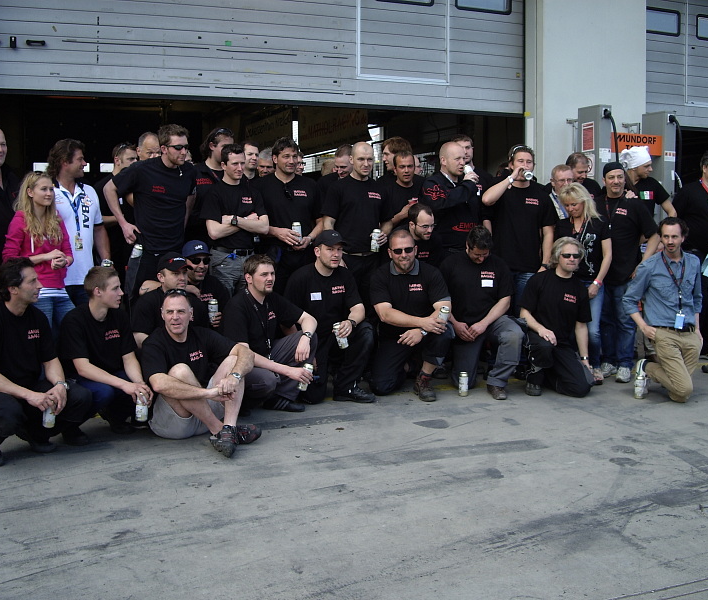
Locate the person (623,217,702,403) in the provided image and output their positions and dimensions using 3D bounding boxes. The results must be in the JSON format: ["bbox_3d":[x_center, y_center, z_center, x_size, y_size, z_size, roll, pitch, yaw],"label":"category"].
[{"bbox_3d":[2.277,0.040,6.460,0.600,1.280,0.680,-1,5,-10],"label":"person"}]

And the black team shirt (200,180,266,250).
[{"bbox_3d":[-0.826,-0.572,6.070,0.470,0.500,0.290,-2,6,-22],"label":"black team shirt"}]

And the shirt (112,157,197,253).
[{"bbox_3d":[-1.264,-0.614,5.650,0.530,0.630,0.310,-4,6,-36],"label":"shirt"}]

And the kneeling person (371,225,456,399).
[{"bbox_3d":[0.414,0.088,6.220,0.590,1.170,0.760,-1,5,-8],"label":"kneeling person"}]

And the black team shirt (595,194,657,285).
[{"bbox_3d":[2.141,-0.471,6.950,0.550,0.720,0.320,3,6,25],"label":"black team shirt"}]

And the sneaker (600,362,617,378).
[{"bbox_3d":[2.053,0.563,7.050,0.115,0.120,0.300,4,6,33],"label":"sneaker"}]

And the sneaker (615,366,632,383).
[{"bbox_3d":[2.118,0.585,6.880,0.115,0.120,0.300,2,6,22],"label":"sneaker"}]

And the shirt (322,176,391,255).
[{"bbox_3d":[0.030,-0.633,6.580,0.550,0.600,0.320,-2,6,-18],"label":"shirt"}]

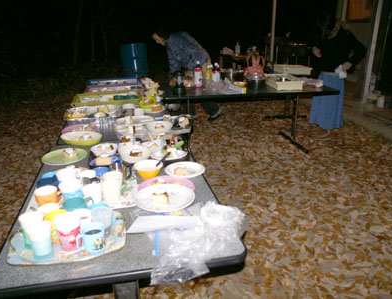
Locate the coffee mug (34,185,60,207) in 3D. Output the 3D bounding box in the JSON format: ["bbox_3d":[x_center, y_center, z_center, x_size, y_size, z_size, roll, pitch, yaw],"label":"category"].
[{"bbox_3d":[-0.606,0.203,1.395,0.115,0.078,0.087,0,20,0],"label":"coffee mug"}]

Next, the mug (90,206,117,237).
[{"bbox_3d":[-0.332,0.262,1.224,0.105,0.077,0.083,0,20,0],"label":"mug"}]

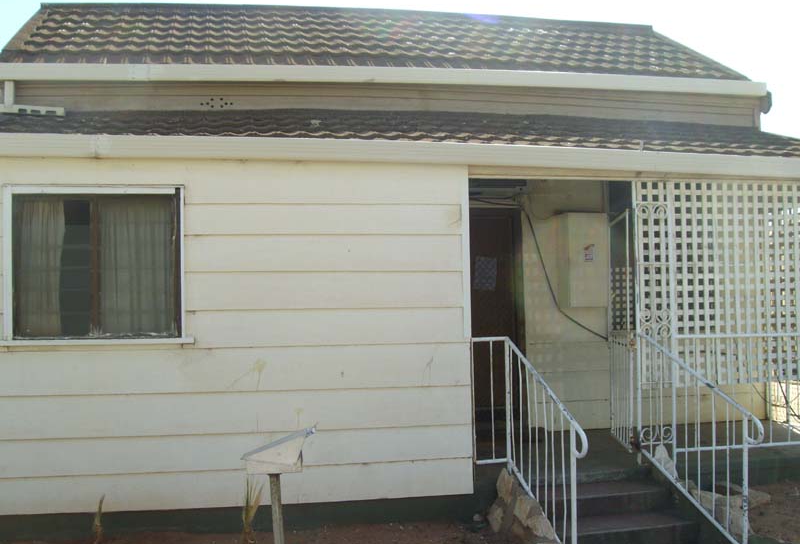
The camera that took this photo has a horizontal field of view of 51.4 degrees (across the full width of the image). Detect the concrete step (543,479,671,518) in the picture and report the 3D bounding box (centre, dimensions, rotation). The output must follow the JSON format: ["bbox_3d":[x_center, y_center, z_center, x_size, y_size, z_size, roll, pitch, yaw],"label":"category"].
[{"bbox_3d":[1.325,1.539,5.645,0.894,0.134,0.333,0,-2,-13],"label":"concrete step"}]

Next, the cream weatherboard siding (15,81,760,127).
[{"bbox_3d":[0.060,-1.506,7.423,6.724,0.304,0.080,-1,-2,-8],"label":"cream weatherboard siding"}]

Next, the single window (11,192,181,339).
[{"bbox_3d":[-2.074,-0.040,5.722,1.121,1.003,0.080,-1,-2,-8],"label":"single window"}]

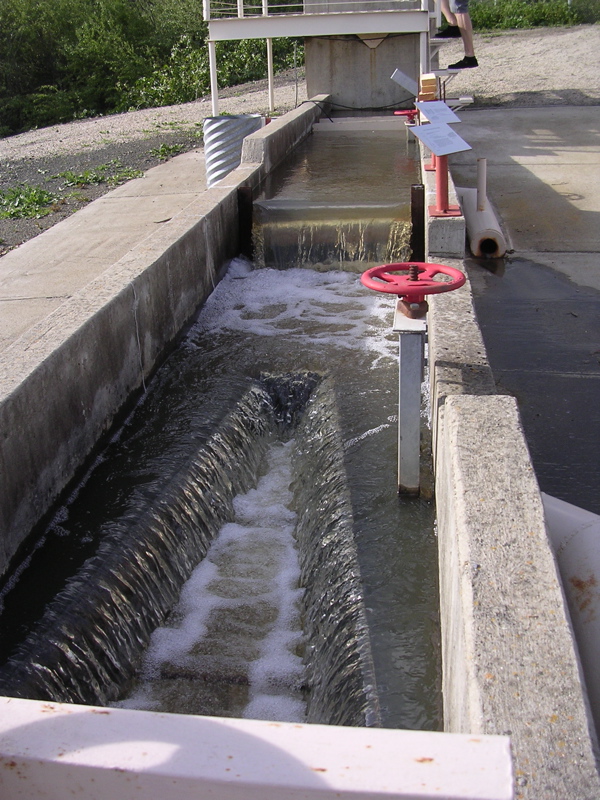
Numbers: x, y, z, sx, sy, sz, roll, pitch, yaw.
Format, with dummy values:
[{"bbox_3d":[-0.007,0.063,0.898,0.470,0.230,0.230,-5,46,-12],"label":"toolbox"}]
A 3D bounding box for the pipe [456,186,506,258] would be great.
[{"bbox_3d":[0.894,-0.873,4.341,0.155,0.155,0.968,0,23,7],"label":"pipe"}]

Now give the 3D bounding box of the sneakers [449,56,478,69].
[{"bbox_3d":[1.566,-3.229,8.400,0.290,0.115,0.105,0,23,7],"label":"sneakers"}]

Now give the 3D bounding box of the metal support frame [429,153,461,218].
[{"bbox_3d":[0.597,-0.905,3.598,0.126,0.259,0.190,0,23,7],"label":"metal support frame"}]

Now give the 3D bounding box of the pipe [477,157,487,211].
[{"bbox_3d":[0.875,-1.029,4.202,0.044,0.242,0.044,0,23,7],"label":"pipe"}]

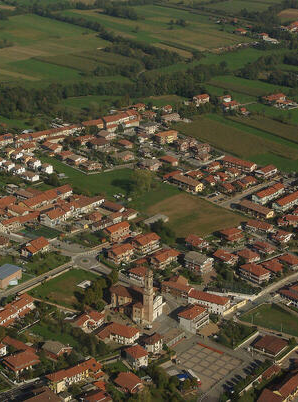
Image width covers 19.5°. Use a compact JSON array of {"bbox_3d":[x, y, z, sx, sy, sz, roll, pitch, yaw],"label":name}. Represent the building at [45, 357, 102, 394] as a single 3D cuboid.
[{"bbox_3d":[-41.870,97.260,489.880,31.500,8.600,12.300,-19,29,-41],"label":"building"}]

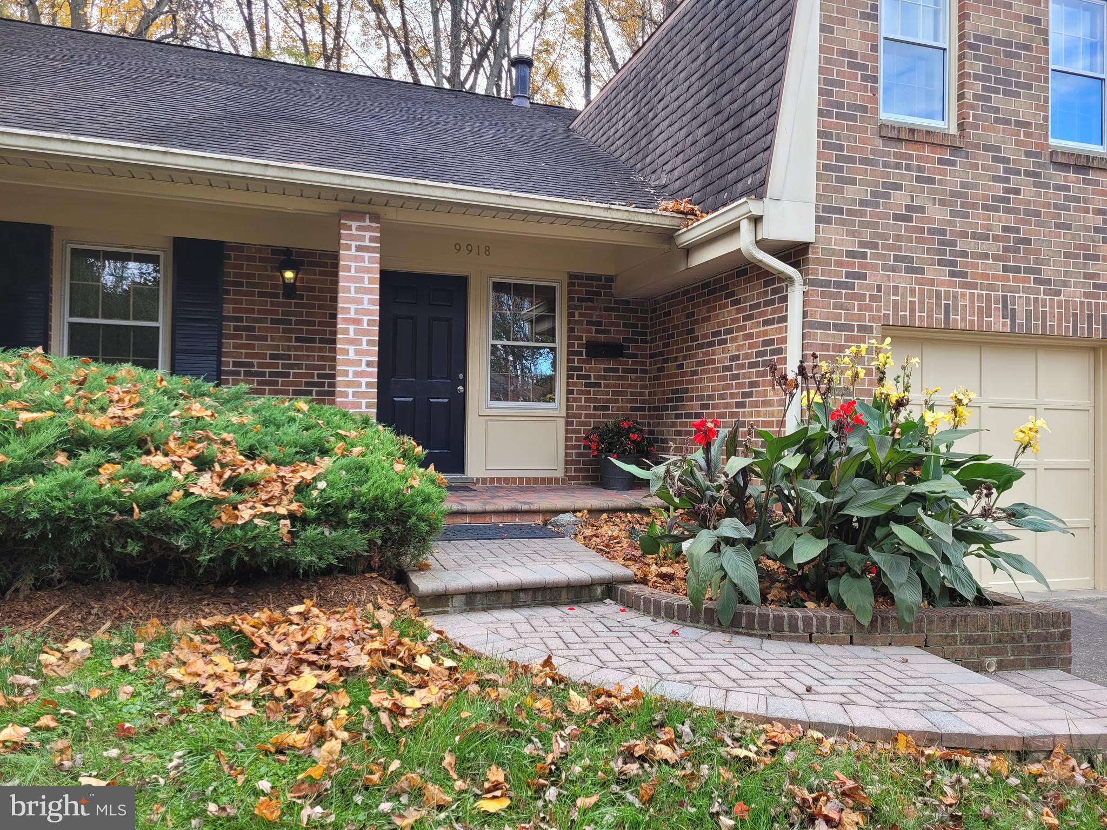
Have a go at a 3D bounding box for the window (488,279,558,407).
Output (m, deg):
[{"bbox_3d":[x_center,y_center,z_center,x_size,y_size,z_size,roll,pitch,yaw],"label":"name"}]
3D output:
[{"bbox_3d":[-0.313,-0.739,8.608,0.770,1.350,0.100,1,-1,-18],"label":"window"}]

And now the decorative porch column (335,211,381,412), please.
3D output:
[{"bbox_3d":[-1.564,-0.456,6.596,0.310,2.250,0.310,1,-1,-18],"label":"decorative porch column"}]

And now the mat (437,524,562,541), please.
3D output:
[{"bbox_3d":[-0.448,0.837,5.934,0.950,0.015,0.660,1,-1,-18],"label":"mat"}]

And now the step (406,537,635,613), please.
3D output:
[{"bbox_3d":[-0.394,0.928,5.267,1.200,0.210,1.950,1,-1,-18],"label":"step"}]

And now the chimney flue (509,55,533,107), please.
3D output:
[{"bbox_3d":[-0.486,-5.074,12.637,0.330,0.770,0.330,1,-1,0],"label":"chimney flue"}]

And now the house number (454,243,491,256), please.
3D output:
[{"bbox_3d":[-0.822,-1.679,8.450,0.380,0.105,0.020,1,-1,-18],"label":"house number"}]

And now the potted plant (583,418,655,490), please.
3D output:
[{"bbox_3d":[0.659,0.396,8.313,0.680,0.700,0.650,1,-1,0],"label":"potted plant"}]

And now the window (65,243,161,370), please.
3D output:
[{"bbox_3d":[-3.889,-0.820,7.348,0.770,1.350,0.100,1,-1,-18],"label":"window"}]

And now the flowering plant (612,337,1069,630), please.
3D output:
[{"bbox_3d":[1.627,0.298,4.738,2.400,1.400,1.450,1,-1,-18],"label":"flowering plant"}]

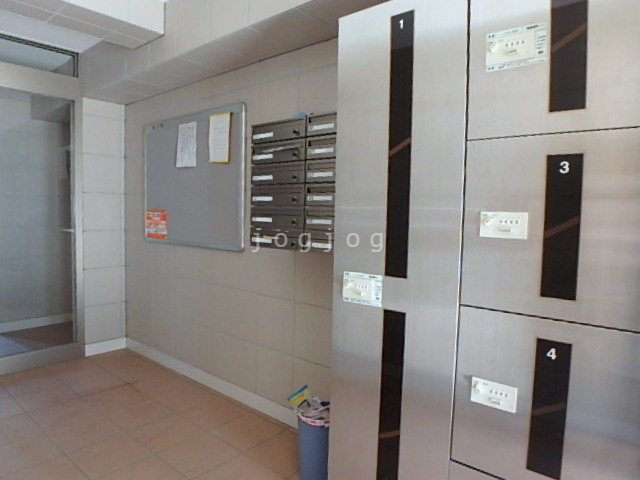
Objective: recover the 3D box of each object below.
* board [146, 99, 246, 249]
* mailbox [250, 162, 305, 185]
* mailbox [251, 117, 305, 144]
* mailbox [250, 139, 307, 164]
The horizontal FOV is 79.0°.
[{"bbox_3d":[-0.896,-0.407,2.691,1.192,0.884,0.030,4,4,38],"label":"board"},{"bbox_3d":[-0.139,-0.321,1.968,0.366,0.103,0.220,4,4,38],"label":"mailbox"},{"bbox_3d":[-0.136,-0.526,1.956,0.367,0.095,0.220,4,4,38],"label":"mailbox"},{"bbox_3d":[-0.137,-0.426,1.961,0.366,0.105,0.220,4,4,38],"label":"mailbox"}]

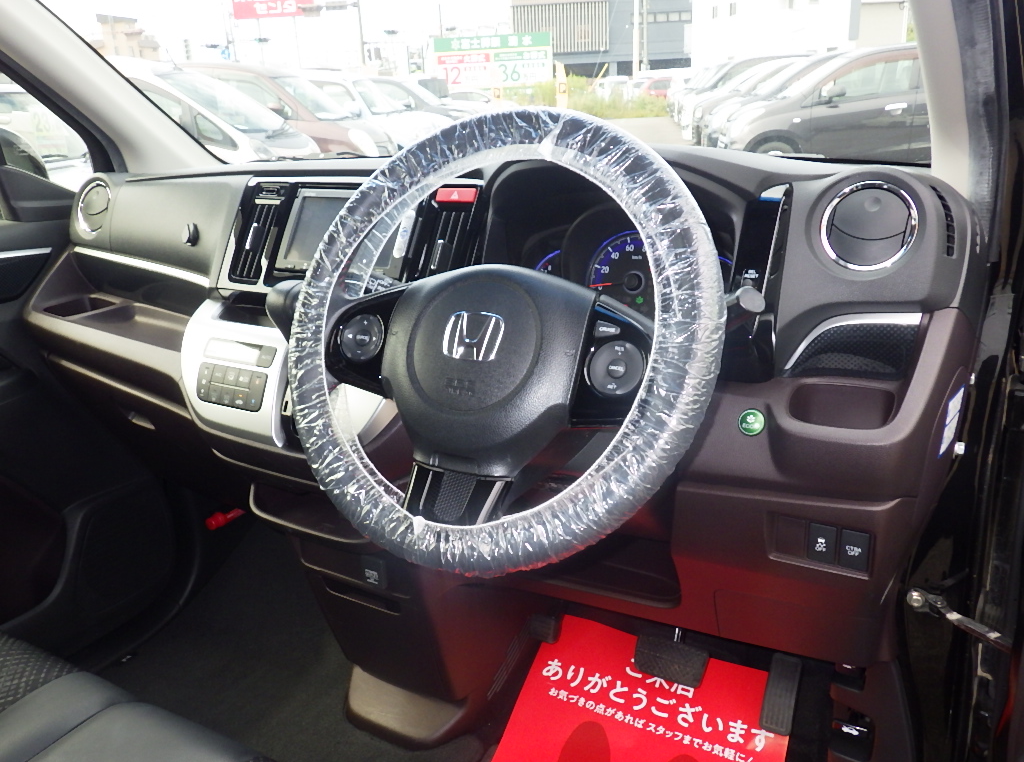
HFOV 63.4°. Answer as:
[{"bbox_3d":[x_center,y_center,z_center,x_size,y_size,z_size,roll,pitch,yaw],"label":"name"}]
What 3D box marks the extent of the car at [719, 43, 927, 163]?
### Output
[{"bbox_3d":[4.092,-3.176,9.774,3.400,1.530,1.475,0,19,6],"label":"car"}]

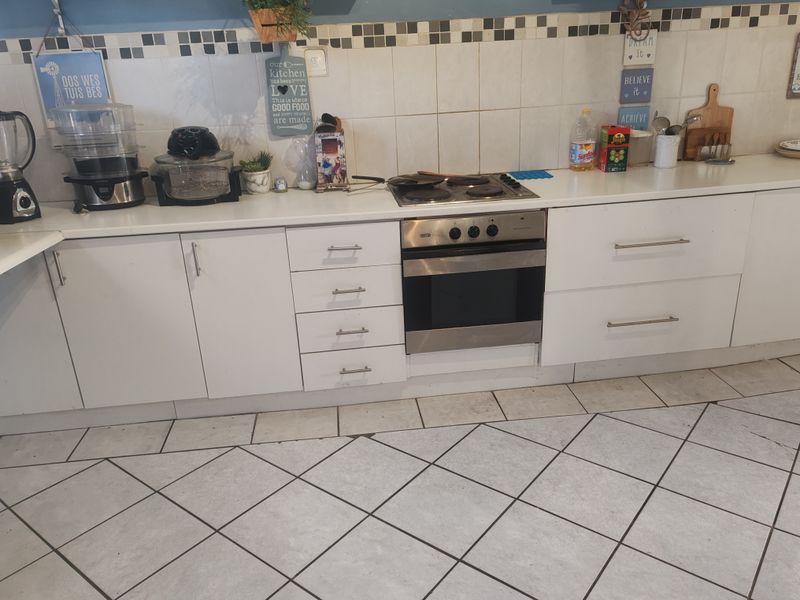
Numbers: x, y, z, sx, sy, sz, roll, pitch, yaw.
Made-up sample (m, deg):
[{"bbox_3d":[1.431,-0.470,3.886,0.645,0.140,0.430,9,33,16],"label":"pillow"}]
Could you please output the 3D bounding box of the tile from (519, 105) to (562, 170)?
[{"bbox_3d":[0.687,-0.790,3.061,0.201,0.301,0.010,-4,20,-5],"label":"tile"}]

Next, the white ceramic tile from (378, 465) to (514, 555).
[{"bbox_3d":[0.151,0.700,2.096,0.354,0.010,0.349,13,25,37],"label":"white ceramic tile"}]

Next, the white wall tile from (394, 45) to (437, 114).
[{"bbox_3d":[0.072,-1.011,2.886,0.200,0.300,0.010,-5,20,-5],"label":"white wall tile"}]

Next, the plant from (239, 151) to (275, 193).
[{"bbox_3d":[-0.641,-0.582,2.831,0.150,0.186,0.135,-5,20,-5],"label":"plant"}]

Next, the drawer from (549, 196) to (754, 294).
[{"bbox_3d":[1.035,-0.311,2.843,0.900,0.364,0.460,-4,20,-5],"label":"drawer"}]

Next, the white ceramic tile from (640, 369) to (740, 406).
[{"bbox_3d":[1.303,0.396,2.805,0.350,0.010,0.263,-5,20,-5],"label":"white ceramic tile"}]

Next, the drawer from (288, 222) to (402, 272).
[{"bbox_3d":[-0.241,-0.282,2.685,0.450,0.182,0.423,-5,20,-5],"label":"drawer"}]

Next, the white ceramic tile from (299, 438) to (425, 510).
[{"bbox_3d":[-0.128,0.648,2.348,0.353,0.010,0.353,13,25,37],"label":"white ceramic tile"}]

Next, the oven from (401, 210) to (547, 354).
[{"bbox_3d":[0.285,-0.151,2.876,0.597,0.595,0.550,-4,20,-5],"label":"oven"}]

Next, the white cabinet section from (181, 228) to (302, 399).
[{"bbox_3d":[-0.661,-0.025,2.800,0.404,0.721,0.560,-5,21,-5],"label":"white cabinet section"}]

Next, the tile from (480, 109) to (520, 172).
[{"bbox_3d":[0.486,-0.767,3.025,0.200,0.300,0.010,-5,20,-5],"label":"tile"}]

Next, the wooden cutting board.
[{"bbox_3d":[1.531,-0.886,3.088,0.227,0.349,0.018,-4,13,-5],"label":"wooden cutting board"}]

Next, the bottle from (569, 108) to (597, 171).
[{"bbox_3d":[0.873,-0.769,2.988,0.112,0.294,0.112,-1,20,4],"label":"bottle"}]

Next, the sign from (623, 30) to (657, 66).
[{"bbox_3d":[1.140,-1.193,2.959,0.156,0.152,0.012,-4,20,-5],"label":"sign"}]

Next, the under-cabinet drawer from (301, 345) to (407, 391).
[{"bbox_3d":[-0.217,0.221,2.866,0.444,0.177,0.423,-5,20,-5],"label":"under-cabinet drawer"}]

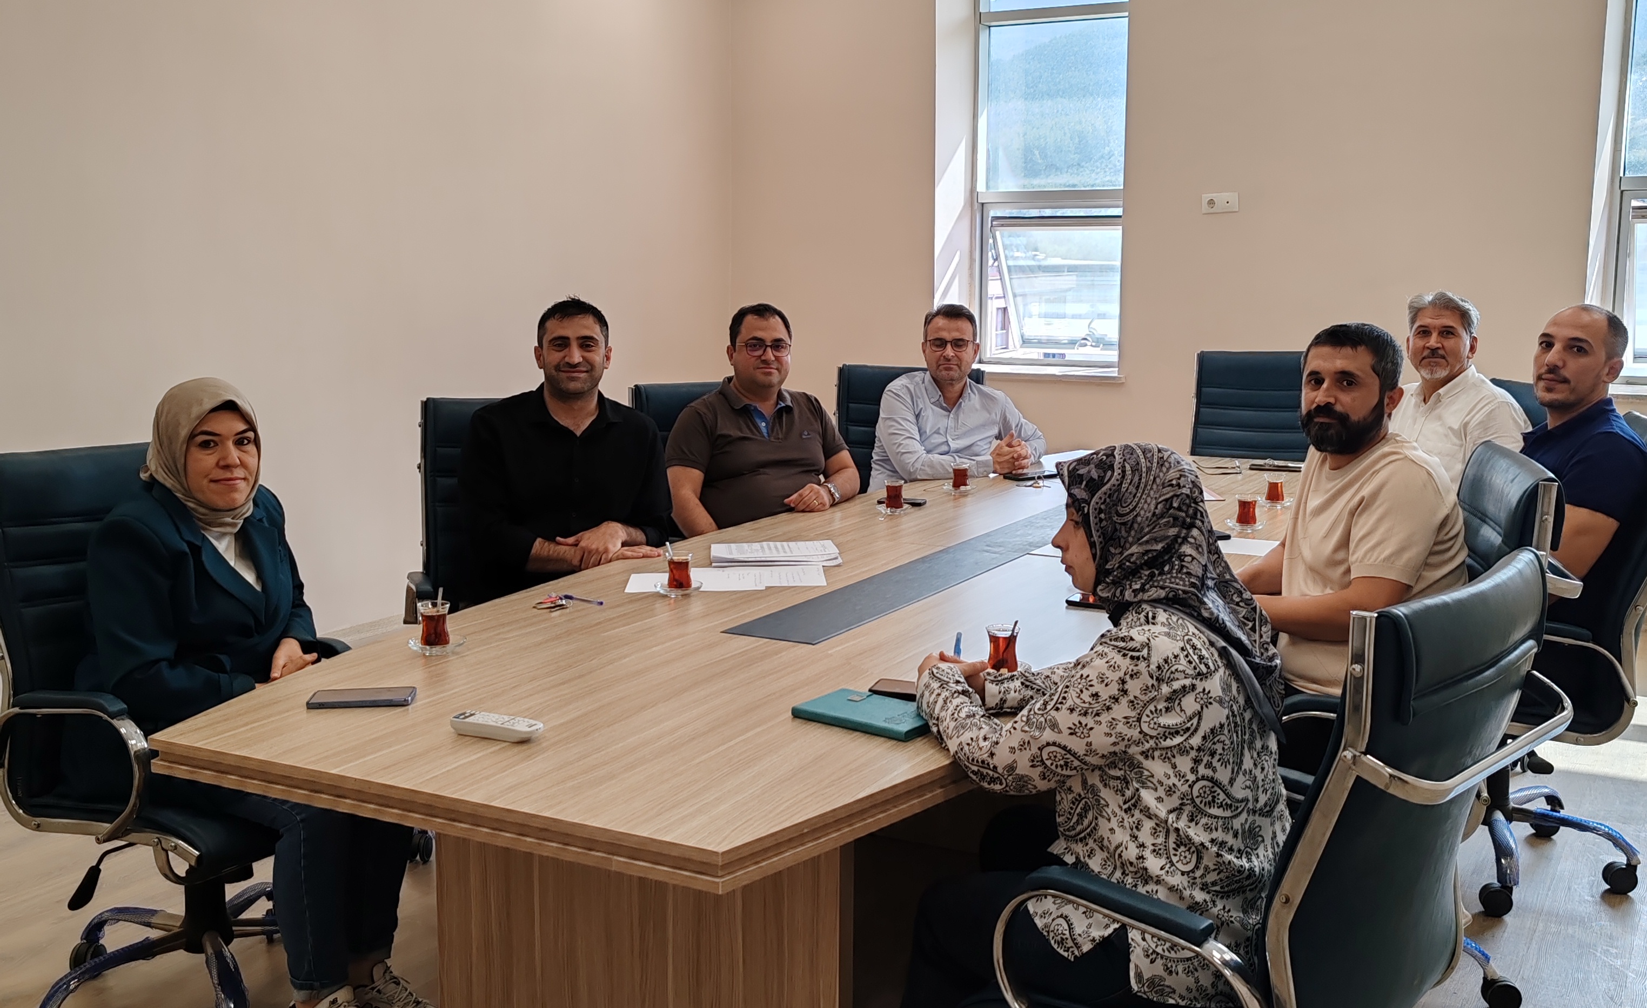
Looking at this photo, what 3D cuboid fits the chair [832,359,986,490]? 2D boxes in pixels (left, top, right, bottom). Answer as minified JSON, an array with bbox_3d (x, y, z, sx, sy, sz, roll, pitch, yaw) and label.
[{"bbox_3d":[0.217,0.126,5.463,0.620,1.080,0.700,2,9,13],"label":"chair"}]

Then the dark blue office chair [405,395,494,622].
[{"bbox_3d":[-0.770,0.301,4.406,0.630,1.110,0.680,-2,9,-16],"label":"dark blue office chair"}]

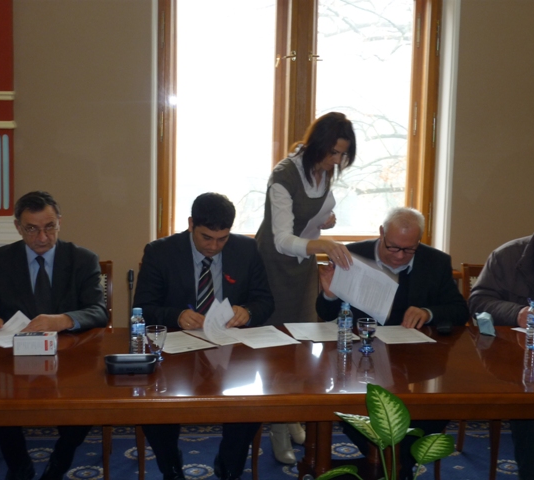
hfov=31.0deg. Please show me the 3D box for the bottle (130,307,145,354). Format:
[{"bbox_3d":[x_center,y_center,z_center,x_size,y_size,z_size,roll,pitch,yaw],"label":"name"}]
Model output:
[{"bbox_3d":[-0.479,0.336,3.575,0.059,0.192,0.059,0,7,-8],"label":"bottle"}]

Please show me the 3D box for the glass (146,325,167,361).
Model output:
[{"bbox_3d":[-0.404,0.378,3.533,0.077,0.122,0.077,1,7,-6],"label":"glass"}]

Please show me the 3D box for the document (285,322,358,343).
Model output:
[{"bbox_3d":[0.221,0.385,4.050,0.270,0.005,0.320,0,7,-11],"label":"document"}]

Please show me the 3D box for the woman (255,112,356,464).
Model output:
[{"bbox_3d":[0.199,0.250,4.497,0.600,1.680,0.470,8,10,42],"label":"woman"}]

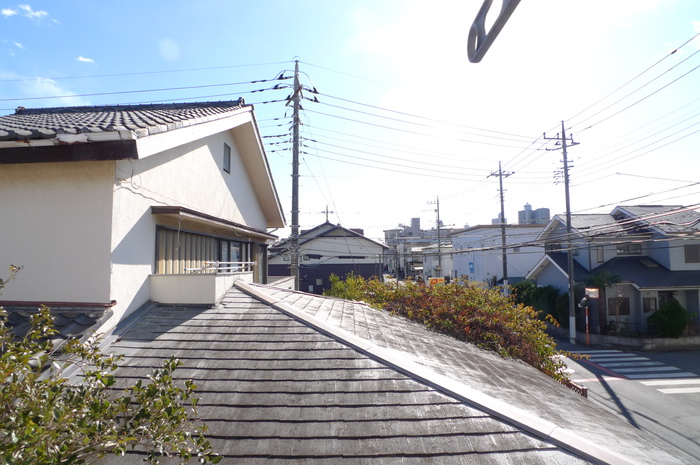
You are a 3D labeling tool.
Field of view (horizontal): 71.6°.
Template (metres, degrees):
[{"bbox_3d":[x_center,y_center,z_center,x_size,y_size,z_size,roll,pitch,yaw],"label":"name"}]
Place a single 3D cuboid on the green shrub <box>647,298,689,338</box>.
[{"bbox_3d":[18.588,4.939,28.343,2.150,2.155,2.100,-2,-4,30],"label":"green shrub"}]

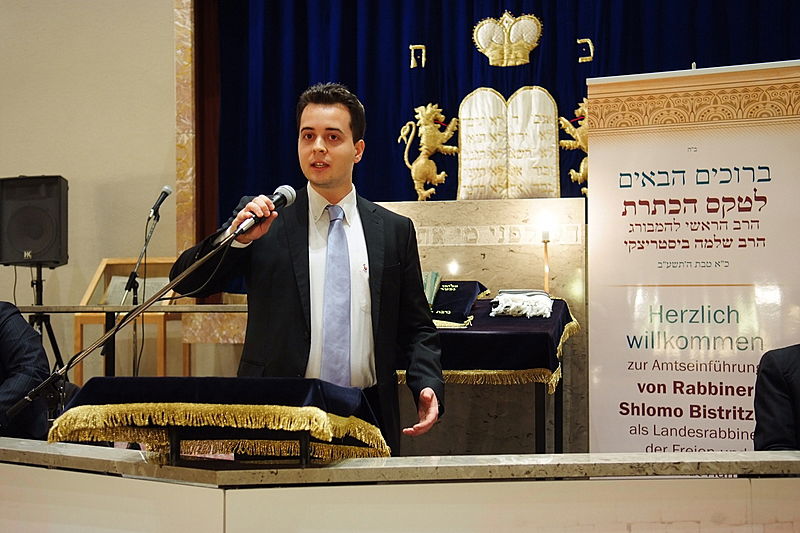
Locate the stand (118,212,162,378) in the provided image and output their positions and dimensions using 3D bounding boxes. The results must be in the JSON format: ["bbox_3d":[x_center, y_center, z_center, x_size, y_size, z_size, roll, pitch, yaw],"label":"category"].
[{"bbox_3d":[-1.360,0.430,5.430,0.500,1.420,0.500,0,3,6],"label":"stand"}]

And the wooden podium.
[{"bbox_3d":[-1.620,0.530,6.370,0.540,1.120,0.520,0,3,-3],"label":"wooden podium"}]

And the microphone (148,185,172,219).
[{"bbox_3d":[-1.227,-0.338,5.360,0.052,0.180,0.052,30,3,0],"label":"microphone"}]

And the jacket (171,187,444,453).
[{"bbox_3d":[-0.205,0.165,2.500,0.630,0.730,0.420,0,3,-1],"label":"jacket"}]

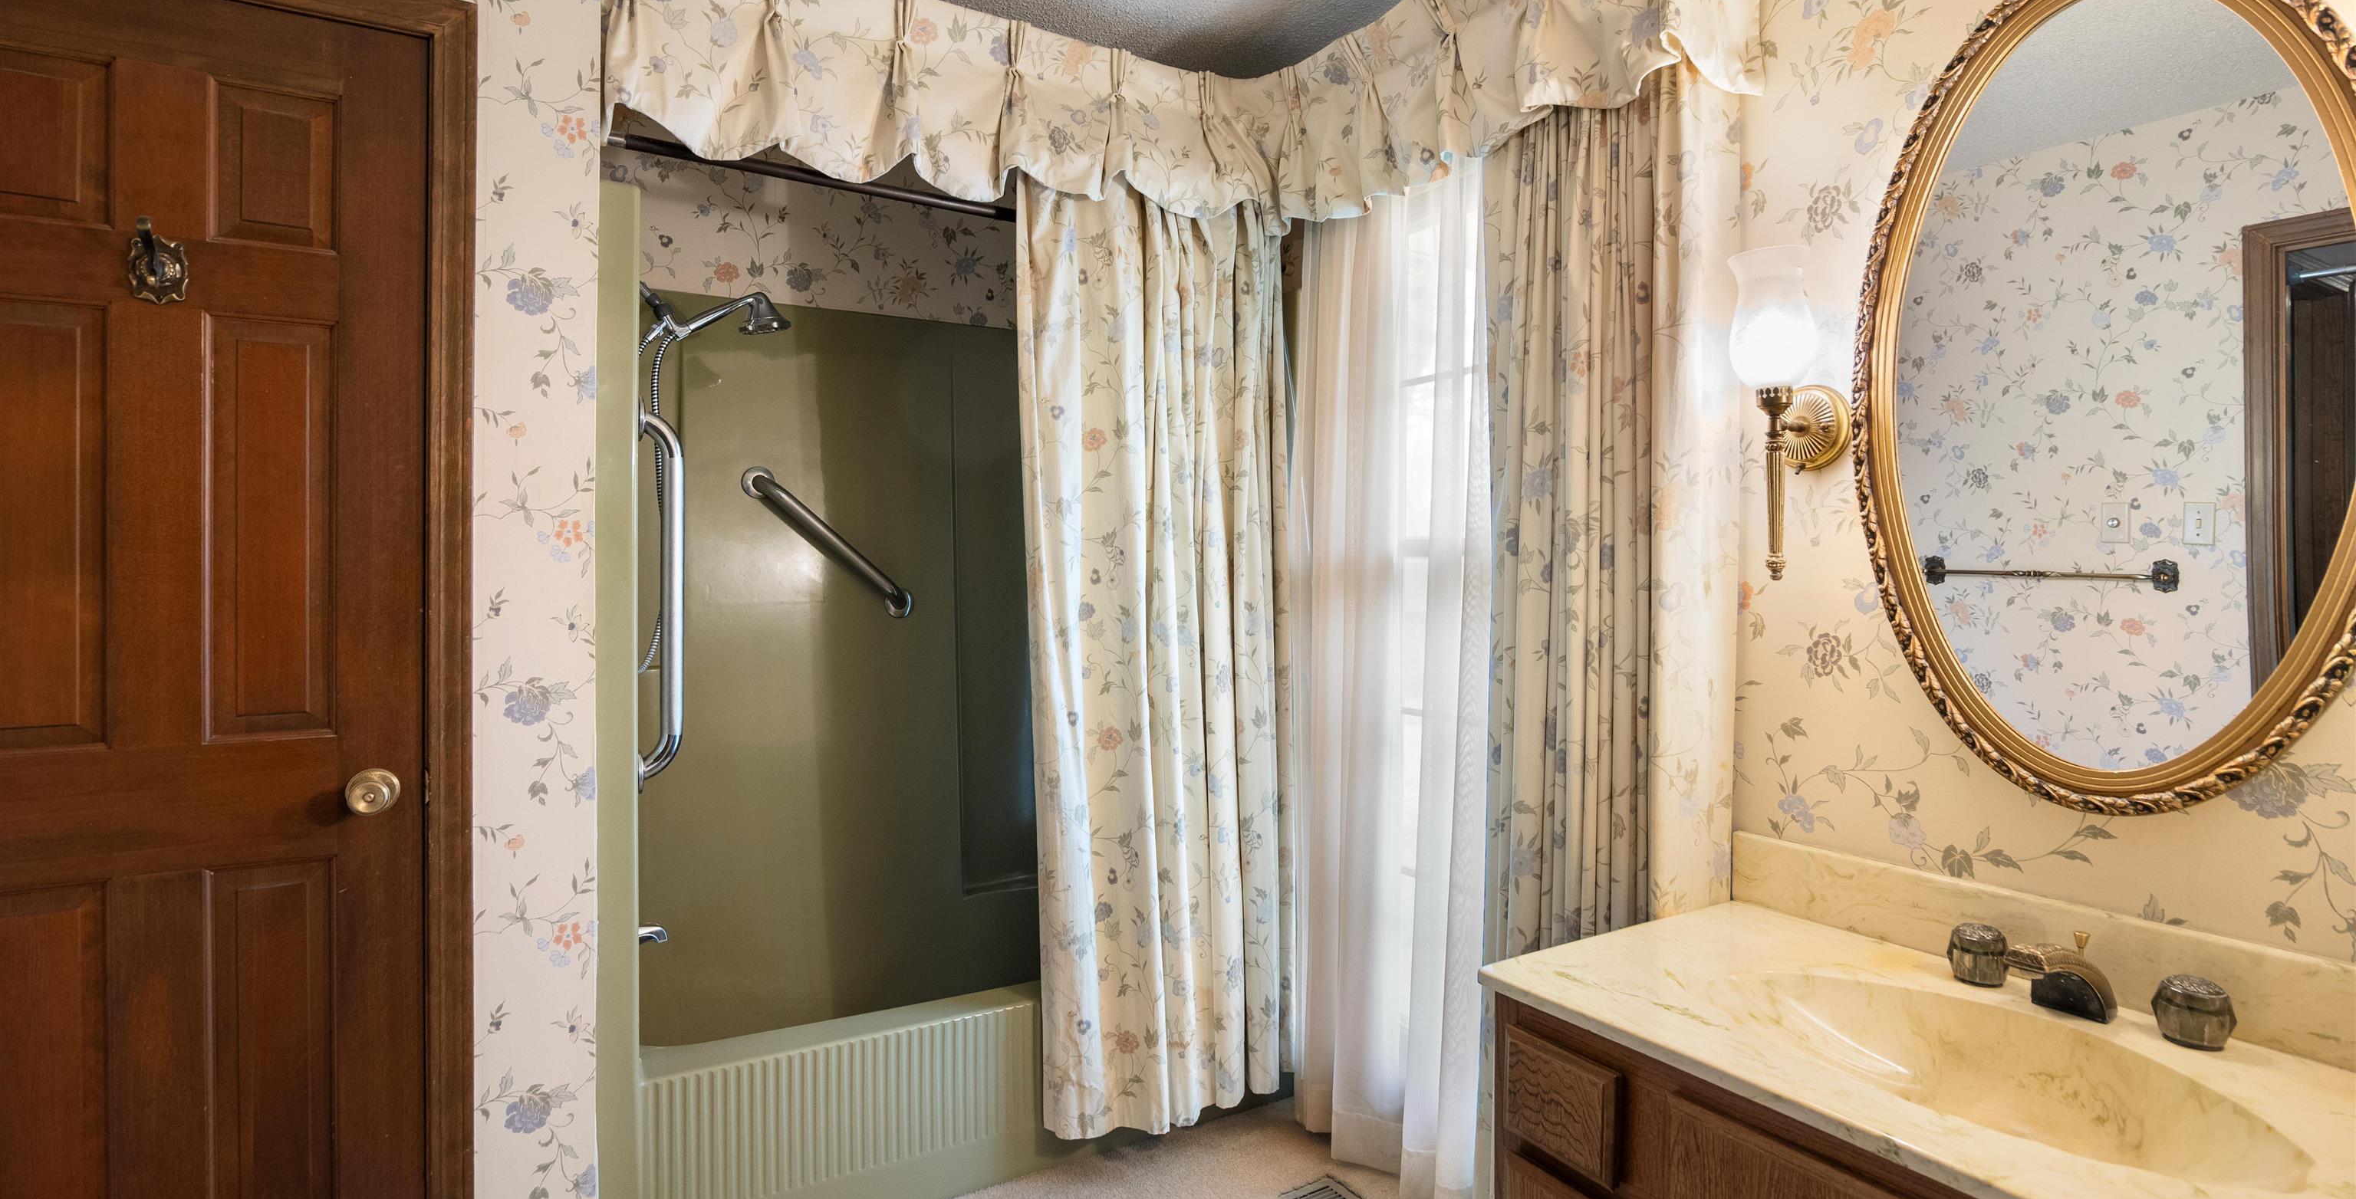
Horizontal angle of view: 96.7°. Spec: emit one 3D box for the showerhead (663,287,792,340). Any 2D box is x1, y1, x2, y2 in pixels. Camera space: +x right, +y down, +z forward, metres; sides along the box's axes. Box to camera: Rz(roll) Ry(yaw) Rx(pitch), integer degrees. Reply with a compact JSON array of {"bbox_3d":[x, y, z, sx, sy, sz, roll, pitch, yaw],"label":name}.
[{"bbox_3d":[-0.941,-0.601,2.220,0.230,0.112,0.100,0,0,-29],"label":"showerhead"}]

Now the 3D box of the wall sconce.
[{"bbox_3d":[0.846,-0.255,1.470,0.150,0.460,0.124,0,0,-29],"label":"wall sconce"}]

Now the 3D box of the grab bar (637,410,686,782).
[{"bbox_3d":[-0.902,-0.001,1.838,0.077,0.700,0.076,0,0,-29],"label":"grab bar"}]

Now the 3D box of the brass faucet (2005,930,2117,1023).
[{"bbox_3d":[0.960,0.416,1.147,0.155,0.090,0.068,0,0,-29],"label":"brass faucet"}]

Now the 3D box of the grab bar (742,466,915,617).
[{"bbox_3d":[-0.860,-0.137,2.617,0.532,0.076,0.077,45,-20,-21],"label":"grab bar"}]

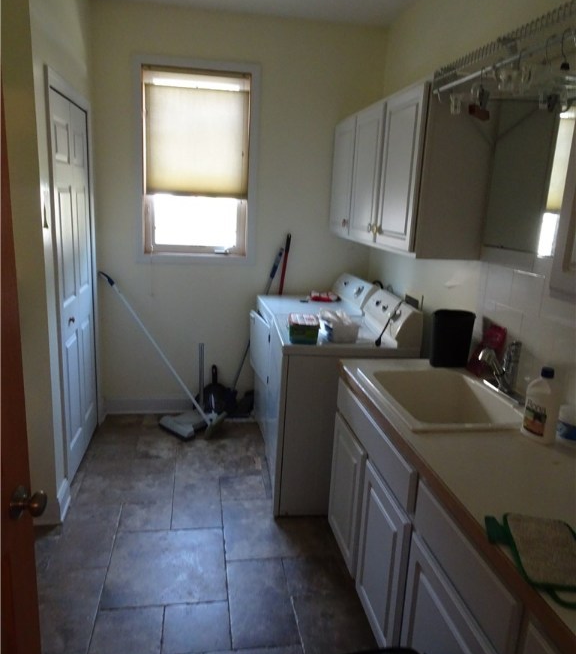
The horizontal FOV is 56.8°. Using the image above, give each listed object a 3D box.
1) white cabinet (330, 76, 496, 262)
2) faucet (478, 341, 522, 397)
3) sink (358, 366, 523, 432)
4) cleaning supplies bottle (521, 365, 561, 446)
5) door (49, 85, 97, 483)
[{"bbox_3d":[0.581,-0.837,2.958,0.337,0.745,1.525,1,14,-10],"label":"white cabinet"},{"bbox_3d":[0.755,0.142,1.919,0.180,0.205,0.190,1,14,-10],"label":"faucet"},{"bbox_3d":[0.589,0.323,1.962,0.560,0.200,0.650,1,14,-10],"label":"sink"},{"bbox_3d":[0.742,0.221,1.551,0.063,0.222,0.093,-3,15,-23],"label":"cleaning supplies bottle"},{"bbox_3d":[-1.220,-0.213,3.052,0.045,2.030,0.890,1,14,-10],"label":"door"}]

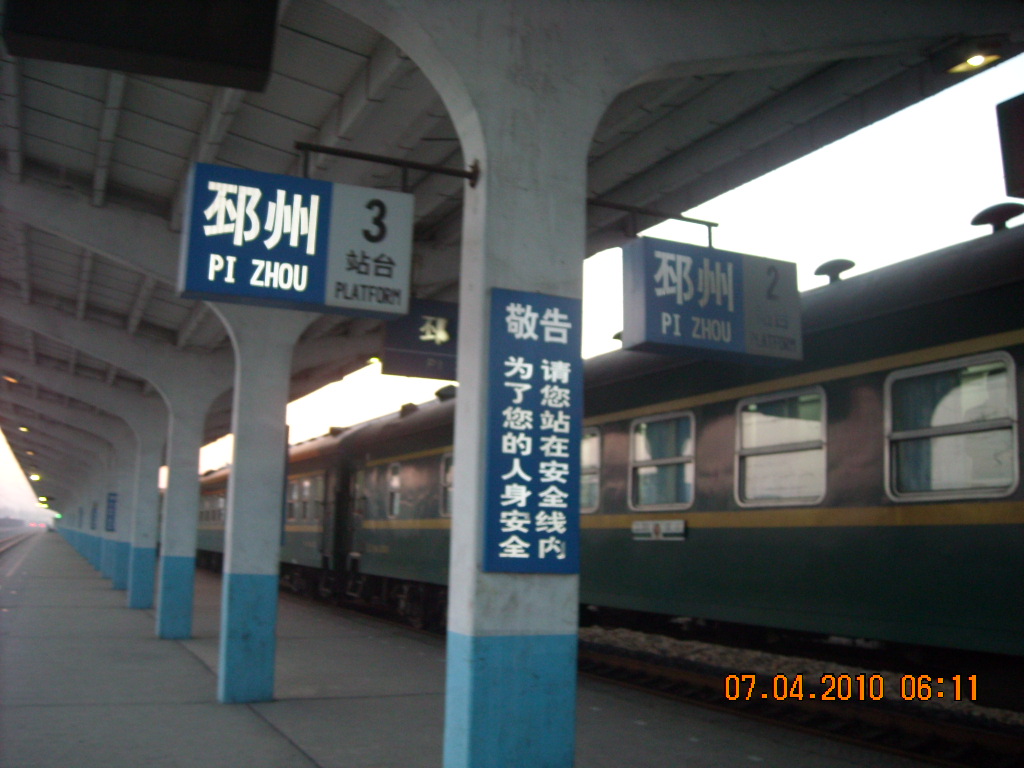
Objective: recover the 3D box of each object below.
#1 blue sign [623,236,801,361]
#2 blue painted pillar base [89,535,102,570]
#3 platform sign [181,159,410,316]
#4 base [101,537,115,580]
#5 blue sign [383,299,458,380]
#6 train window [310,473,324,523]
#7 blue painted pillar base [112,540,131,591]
[{"bbox_3d":[0.967,-0.378,4.940,0.896,0.490,0.187,5,-9,-24],"label":"blue sign"},{"bbox_3d":[-14.442,6.028,36.521,0.470,1.183,0.277,5,-9,-24],"label":"blue painted pillar base"},{"bbox_3d":[-0.845,-0.552,4.128,0.886,0.506,0.187,5,-9,-24],"label":"platform sign"},{"bbox_3d":[-12.043,5.291,31.131,0.470,1.183,0.277,5,-9,-24],"label":"base"},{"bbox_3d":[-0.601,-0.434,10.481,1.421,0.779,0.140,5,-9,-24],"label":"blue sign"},{"bbox_3d":[-4.728,2.788,25.194,0.080,1.053,1.151,5,-9,-24],"label":"train window"},{"bbox_3d":[-9.644,4.554,25.741,0.470,1.183,0.277,5,-9,-24],"label":"blue painted pillar base"}]

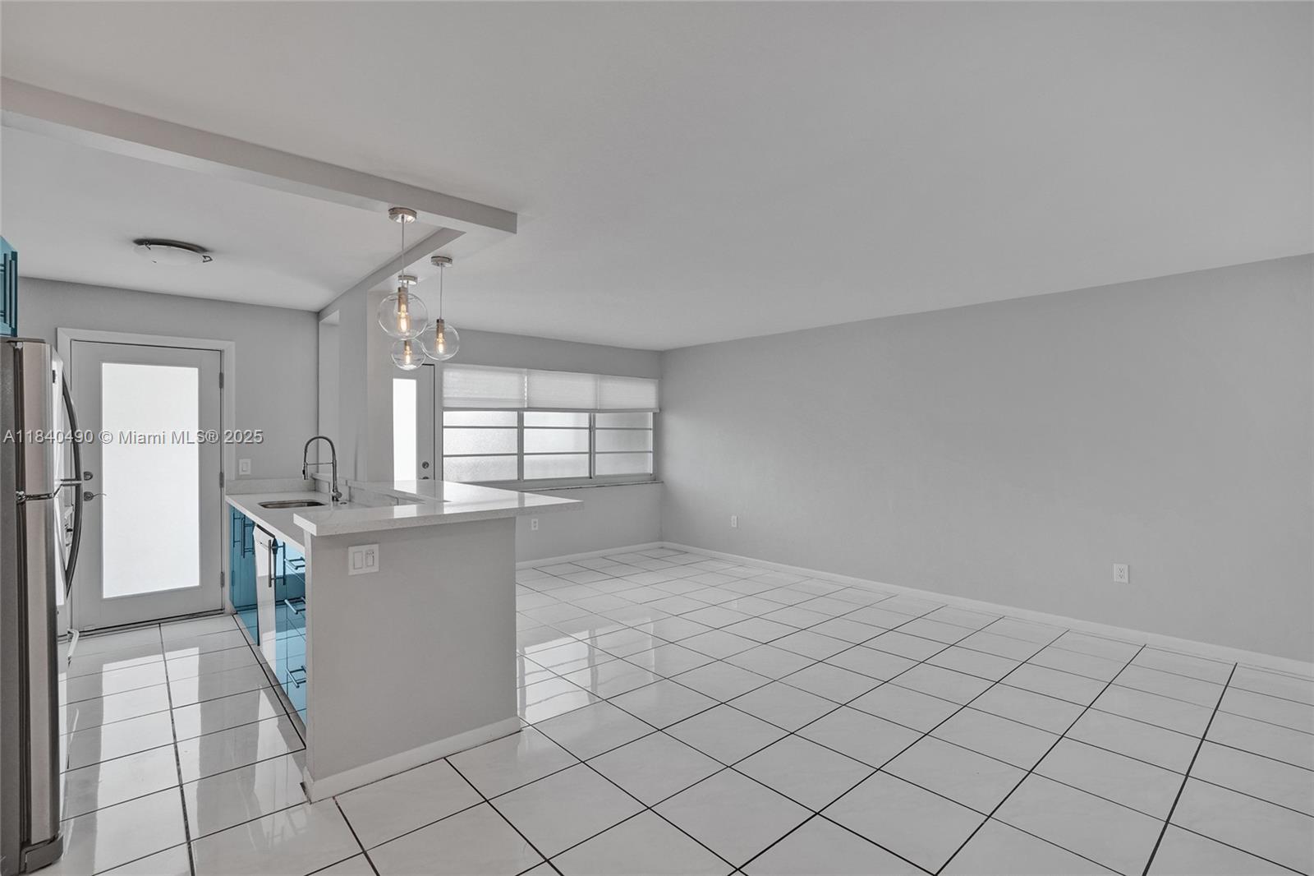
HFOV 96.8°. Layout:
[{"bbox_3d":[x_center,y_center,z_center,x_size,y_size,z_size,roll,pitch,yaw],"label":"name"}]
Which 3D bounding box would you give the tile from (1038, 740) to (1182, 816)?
[{"bbox_3d":[1.897,1.416,2.452,0.443,0.010,0.443,0,0,-41],"label":"tile"}]

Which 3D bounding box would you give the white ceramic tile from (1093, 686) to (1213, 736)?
[{"bbox_3d":[2.586,1.416,3.045,0.443,0.010,0.443,0,0,-41],"label":"white ceramic tile"}]

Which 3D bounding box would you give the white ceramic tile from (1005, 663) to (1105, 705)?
[{"bbox_3d":[2.294,1.420,3.371,0.443,0.010,0.443,0,0,-42],"label":"white ceramic tile"}]

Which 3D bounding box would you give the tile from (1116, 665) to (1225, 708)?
[{"bbox_3d":[2.851,1.379,3.250,0.430,0.010,0.430,0,0,-41],"label":"tile"}]

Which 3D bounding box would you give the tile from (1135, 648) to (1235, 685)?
[{"bbox_3d":[3.287,1.416,3.642,0.443,0.010,0.443,0,0,-39],"label":"tile"}]

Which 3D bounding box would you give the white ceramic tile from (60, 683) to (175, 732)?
[{"bbox_3d":[-2.833,1.414,3.047,0.445,0.010,0.445,0,-1,-41],"label":"white ceramic tile"}]

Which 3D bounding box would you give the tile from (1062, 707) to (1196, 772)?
[{"bbox_3d":[2.228,1.408,2.731,0.427,0.010,0.427,0,0,-41],"label":"tile"}]

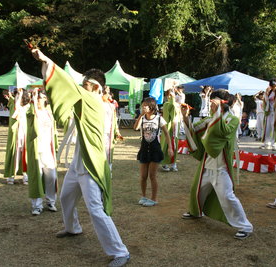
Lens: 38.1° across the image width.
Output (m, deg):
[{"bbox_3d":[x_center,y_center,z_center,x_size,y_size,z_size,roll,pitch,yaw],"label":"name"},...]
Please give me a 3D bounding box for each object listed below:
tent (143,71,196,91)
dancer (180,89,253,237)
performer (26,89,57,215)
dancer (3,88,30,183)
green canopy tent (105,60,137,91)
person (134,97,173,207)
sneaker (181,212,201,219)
[{"bbox_3d":[1.964,-1.870,20.415,2.900,2.650,2.900,2,6,15],"label":"tent"},{"bbox_3d":[0.820,0.273,4.407,0.860,1.530,0.660,4,7,35],"label":"dancer"},{"bbox_3d":[-1.170,0.214,4.954,0.430,1.540,0.410,1,6,8],"label":"performer"},{"bbox_3d":[-1.988,0.037,6.601,0.460,1.570,0.420,2,6,20],"label":"dancer"},{"bbox_3d":[-0.960,-1.966,19.200,2.750,3.080,2.750,2,6,22],"label":"green canopy tent"},{"bbox_3d":[0.200,0.228,5.327,0.500,1.440,0.320,2,6,22],"label":"person"},{"bbox_3d":[0.649,0.952,4.812,0.265,0.100,0.100,-1,6,-12],"label":"sneaker"}]

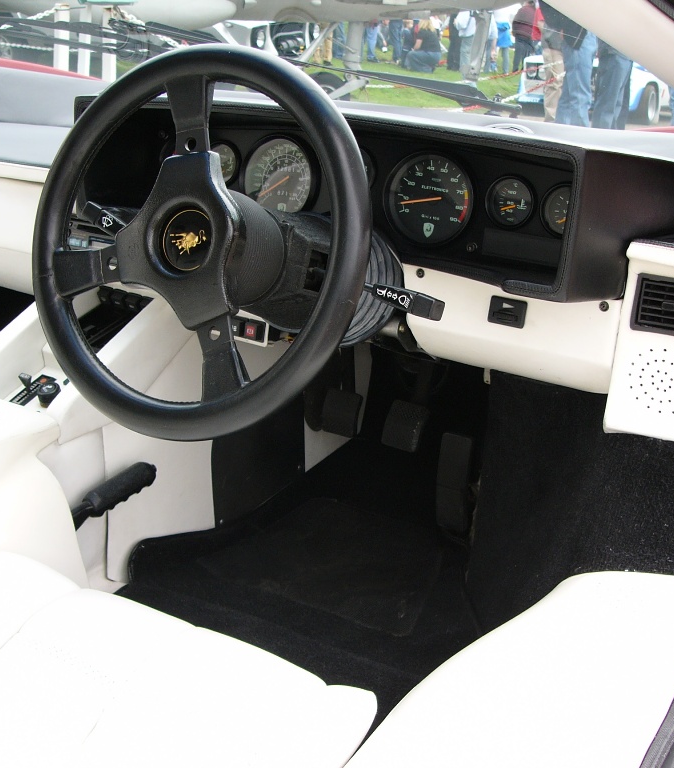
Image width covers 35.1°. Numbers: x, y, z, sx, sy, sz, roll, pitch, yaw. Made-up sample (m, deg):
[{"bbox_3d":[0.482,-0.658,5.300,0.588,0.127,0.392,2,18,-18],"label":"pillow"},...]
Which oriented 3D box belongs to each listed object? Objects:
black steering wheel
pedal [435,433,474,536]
[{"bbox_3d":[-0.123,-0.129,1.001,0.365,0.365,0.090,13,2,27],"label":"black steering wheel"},{"bbox_3d":[0.167,0.142,1.500,0.047,0.140,0.030,5,-3,25],"label":"pedal"}]

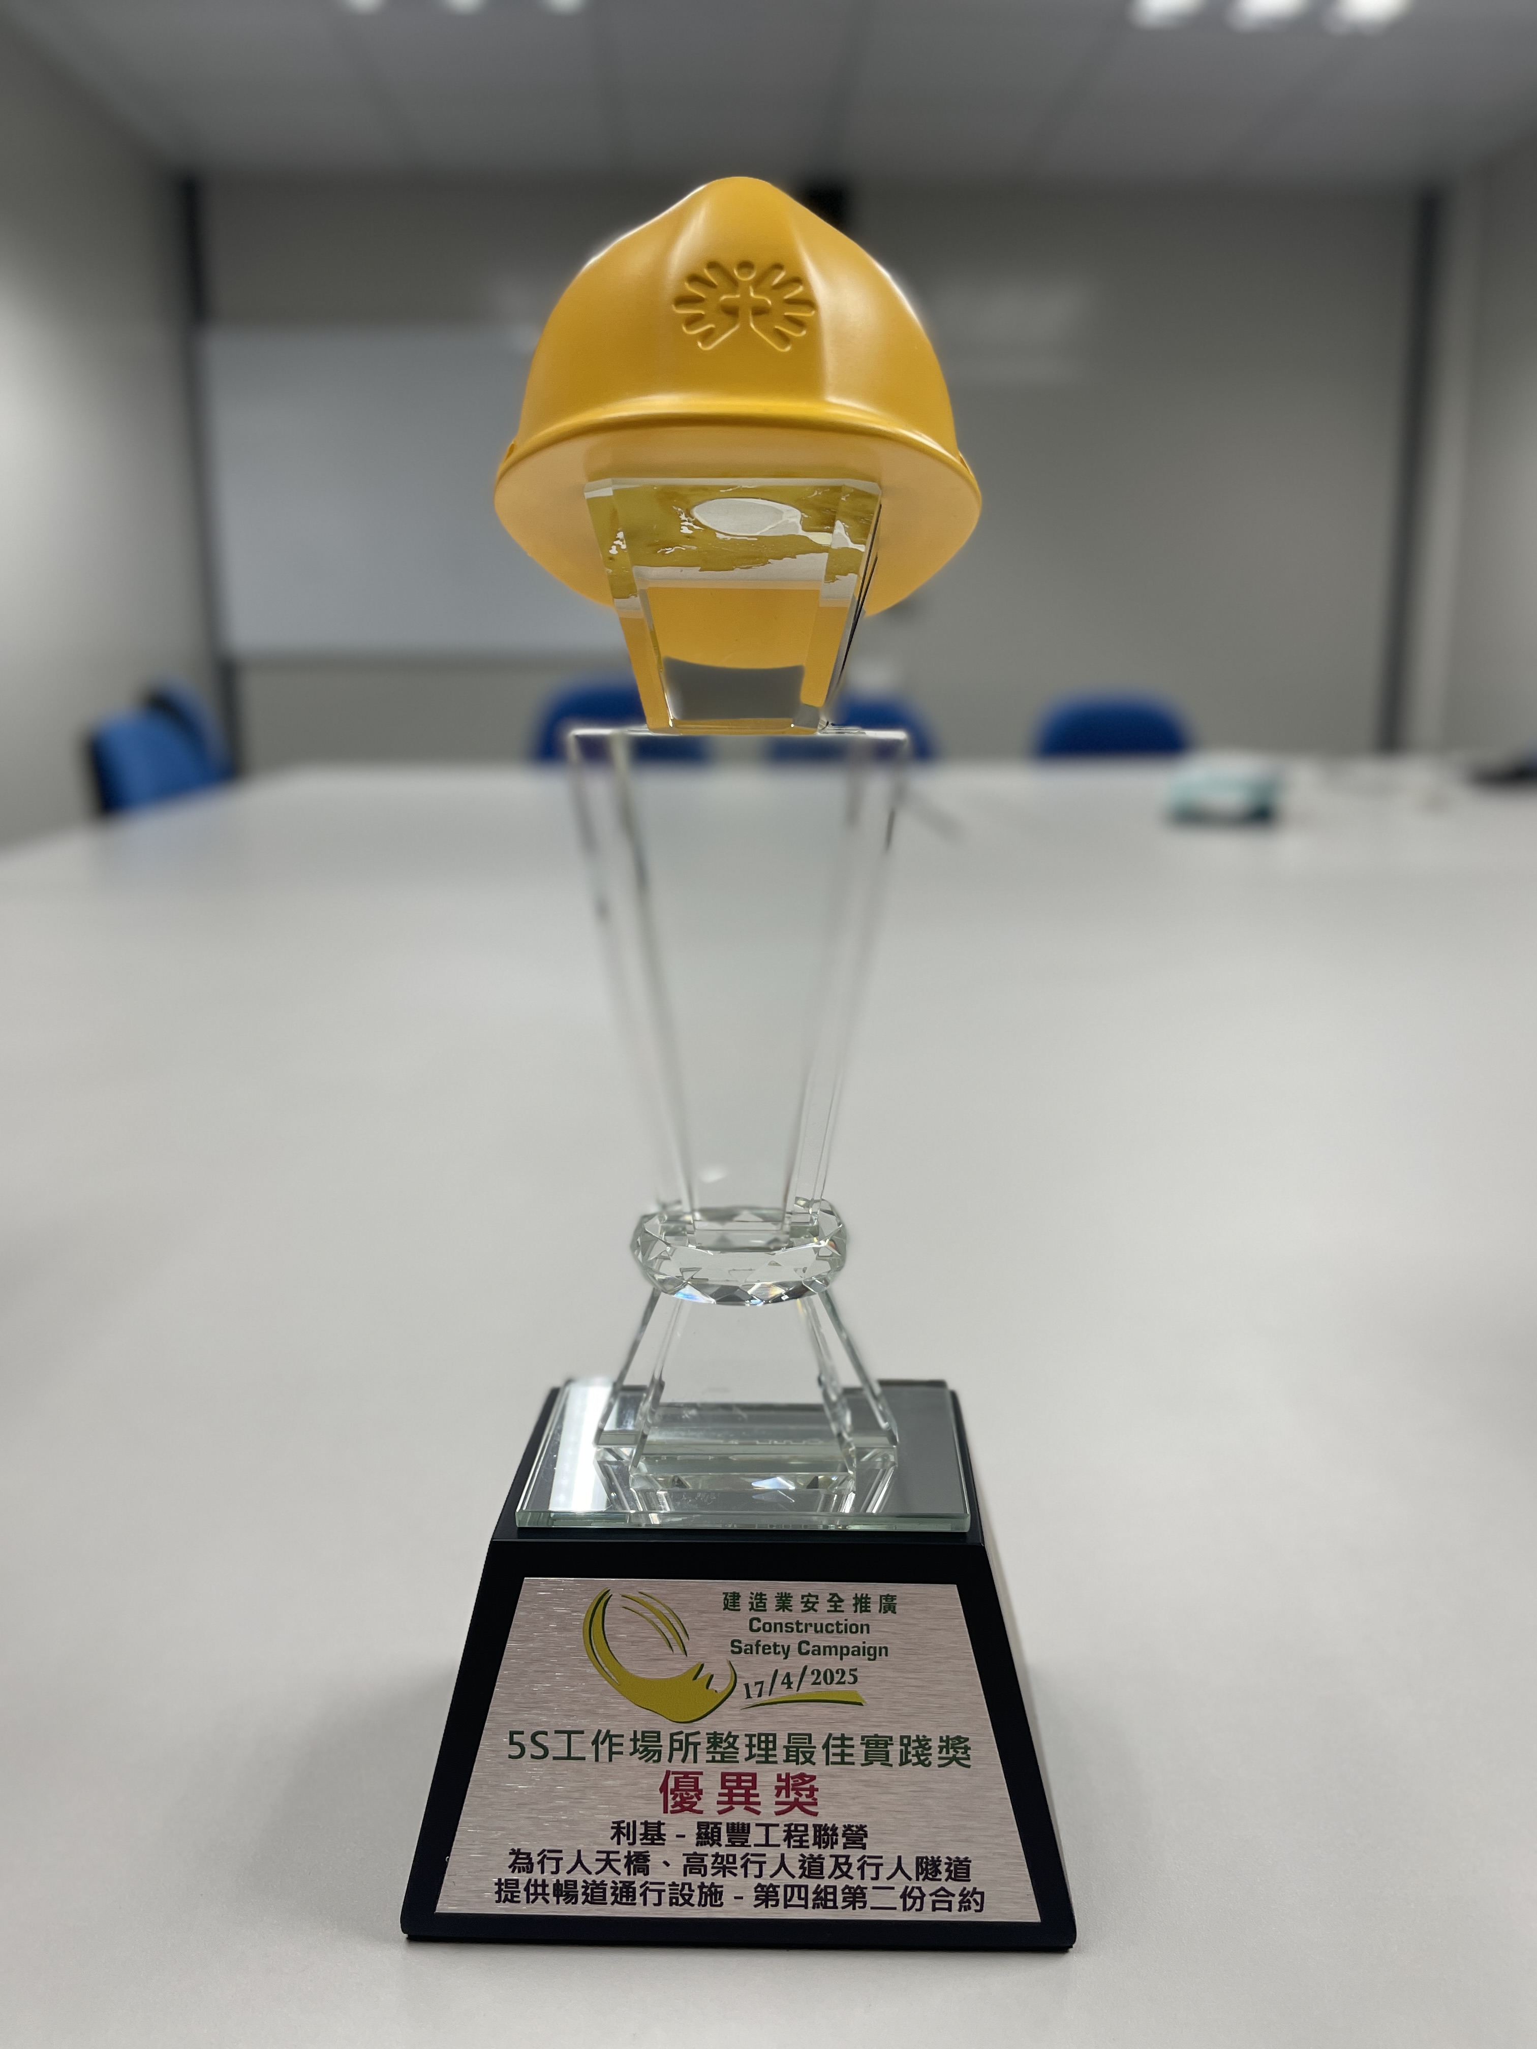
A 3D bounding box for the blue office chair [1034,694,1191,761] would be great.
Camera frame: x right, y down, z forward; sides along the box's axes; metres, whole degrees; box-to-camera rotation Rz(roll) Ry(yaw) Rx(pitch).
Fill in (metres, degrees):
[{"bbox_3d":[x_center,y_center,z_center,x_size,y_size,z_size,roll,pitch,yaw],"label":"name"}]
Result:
[{"bbox_3d":[1.046,-0.482,4.532,0.580,0.935,0.580,0,12,-2],"label":"blue office chair"}]

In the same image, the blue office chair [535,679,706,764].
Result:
[{"bbox_3d":[-0.422,-0.467,4.358,0.580,0.975,0.580,0,12,-2],"label":"blue office chair"}]

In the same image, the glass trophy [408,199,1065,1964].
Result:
[{"bbox_3d":[-0.004,0.008,0.304,0.125,0.318,0.104,0,12,1],"label":"glass trophy"}]

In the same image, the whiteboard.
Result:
[{"bbox_3d":[-1.036,-1.616,4.722,1.330,0.960,0.030,0,12,-2],"label":"whiteboard"}]

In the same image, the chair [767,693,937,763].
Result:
[{"bbox_3d":[0.255,-0.459,4.420,0.580,0.935,0.580,0,12,-2],"label":"chair"}]

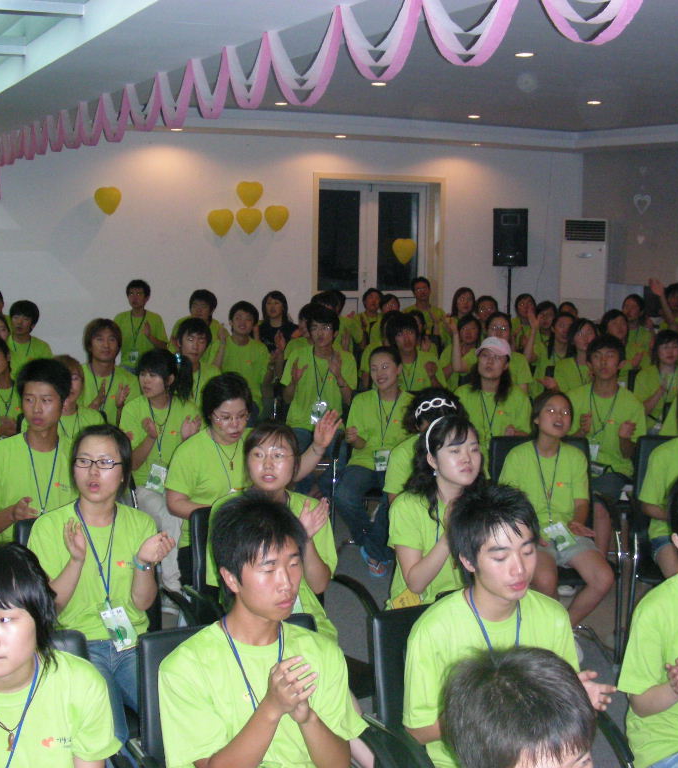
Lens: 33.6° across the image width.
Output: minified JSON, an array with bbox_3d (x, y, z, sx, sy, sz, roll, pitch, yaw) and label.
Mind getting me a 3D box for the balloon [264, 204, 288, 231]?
[{"bbox_3d":[-0.653,-1.730,11.750,0.250,0.280,0.130,-3,10,-25],"label":"balloon"}]

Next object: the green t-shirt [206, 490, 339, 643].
[{"bbox_3d":[-0.210,0.572,3.557,0.410,0.490,0.250,-2,9,-18],"label":"green t-shirt"}]

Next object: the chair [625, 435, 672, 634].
[{"bbox_3d":[1.557,0.741,5.065,0.540,0.910,0.570,2,9,3],"label":"chair"}]

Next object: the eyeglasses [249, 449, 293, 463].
[{"bbox_3d":[-0.217,0.217,3.637,0.138,0.042,0.140,1,9,-2],"label":"eyeglasses"}]

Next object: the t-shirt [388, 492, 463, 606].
[{"bbox_3d":[0.307,0.558,3.536,0.370,0.470,0.240,-7,12,-42],"label":"t-shirt"}]

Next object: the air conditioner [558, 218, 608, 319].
[{"bbox_3d":[2.577,-0.886,12.029,0.480,1.730,0.300,2,9,2],"label":"air conditioner"}]

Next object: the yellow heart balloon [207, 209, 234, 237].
[{"bbox_3d":[-1.120,-1.529,10.640,0.255,0.270,0.150,-3,10,-25],"label":"yellow heart balloon"}]

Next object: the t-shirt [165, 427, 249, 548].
[{"bbox_3d":[-0.445,0.373,4.050,0.430,0.450,0.270,-4,10,-30],"label":"t-shirt"}]

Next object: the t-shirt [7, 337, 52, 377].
[{"bbox_3d":[-1.956,-0.054,7.037,0.410,0.490,0.240,-1,9,-14],"label":"t-shirt"}]

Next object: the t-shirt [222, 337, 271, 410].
[{"bbox_3d":[-0.604,-0.054,7.187,0.390,0.490,0.240,1,9,-2],"label":"t-shirt"}]

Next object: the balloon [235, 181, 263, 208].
[{"bbox_3d":[-0.868,-1.838,10.922,0.250,0.260,0.170,-2,9,-23],"label":"balloon"}]

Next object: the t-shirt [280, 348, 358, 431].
[{"bbox_3d":[-0.115,0.031,6.300,0.430,0.490,0.270,0,9,-12],"label":"t-shirt"}]

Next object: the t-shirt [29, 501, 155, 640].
[{"bbox_3d":[-0.760,0.571,3.480,0.400,0.430,0.260,-1,9,-18],"label":"t-shirt"}]

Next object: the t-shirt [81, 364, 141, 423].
[{"bbox_3d":[-1.207,0.146,5.887,0.410,0.490,0.250,0,9,-10],"label":"t-shirt"}]

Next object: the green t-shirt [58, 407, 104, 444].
[{"bbox_3d":[-1.191,0.363,4.910,0.430,0.520,0.260,-1,9,-15],"label":"green t-shirt"}]

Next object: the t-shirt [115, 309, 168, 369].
[{"bbox_3d":[-1.535,-0.339,8.736,0.410,0.480,0.240,1,9,-4],"label":"t-shirt"}]

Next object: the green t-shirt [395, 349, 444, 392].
[{"bbox_3d":[0.439,0.009,6.900,0.430,0.480,0.270,0,9,-12],"label":"green t-shirt"}]

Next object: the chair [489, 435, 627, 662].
[{"bbox_3d":[0.938,0.736,5.001,0.540,0.910,0.570,1,9,-2],"label":"chair"}]

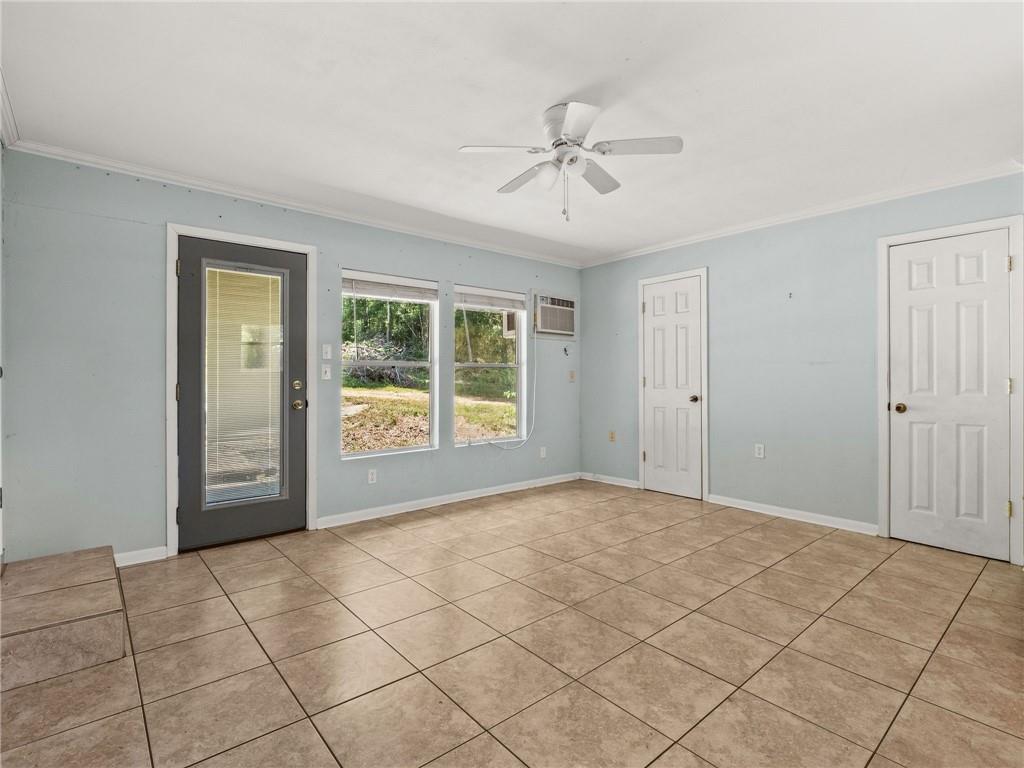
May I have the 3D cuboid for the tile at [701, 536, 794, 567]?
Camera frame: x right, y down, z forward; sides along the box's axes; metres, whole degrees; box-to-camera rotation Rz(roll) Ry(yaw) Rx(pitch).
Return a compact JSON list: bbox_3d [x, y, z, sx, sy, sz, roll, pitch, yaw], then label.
[{"bbox_3d":[1.530,1.084,3.059,0.402,0.015,0.402,0,0,-40],"label":"tile"}]

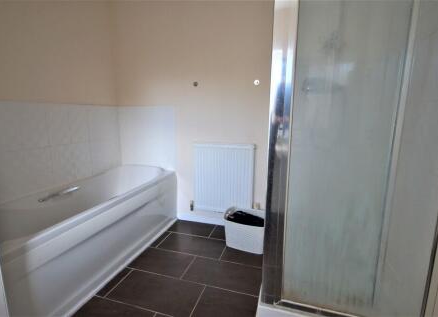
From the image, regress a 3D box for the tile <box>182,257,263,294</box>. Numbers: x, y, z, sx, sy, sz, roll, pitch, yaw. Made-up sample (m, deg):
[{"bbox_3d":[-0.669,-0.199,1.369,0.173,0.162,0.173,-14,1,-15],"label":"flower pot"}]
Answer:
[{"bbox_3d":[0.044,0.853,1.742,0.581,0.010,0.303,3,10,17],"label":"tile"}]

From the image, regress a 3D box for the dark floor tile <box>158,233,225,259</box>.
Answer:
[{"bbox_3d":[-0.229,0.782,2.137,0.581,0.010,0.303,3,10,17],"label":"dark floor tile"}]

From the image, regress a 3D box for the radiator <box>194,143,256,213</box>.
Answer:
[{"bbox_3d":[0.046,0.199,2.372,0.588,0.680,0.090,3,10,17],"label":"radiator"}]

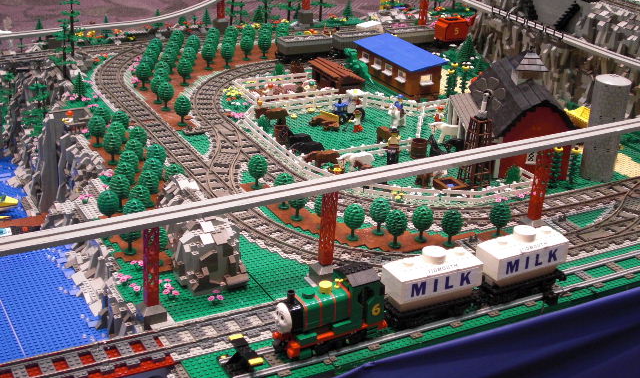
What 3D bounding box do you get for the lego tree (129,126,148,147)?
[{"bbox_3d":[-0.330,-0.083,1.748,0.034,0.059,0.034,-2,25,-11],"label":"lego tree"}]

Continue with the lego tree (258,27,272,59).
[{"bbox_3d":[-0.134,-0.349,2.353,0.033,0.060,0.033,2,24,-1],"label":"lego tree"}]

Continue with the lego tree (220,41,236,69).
[{"bbox_3d":[-0.219,-0.317,2.279,0.033,0.064,0.033,1,25,-6],"label":"lego tree"}]

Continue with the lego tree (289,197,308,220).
[{"bbox_3d":[-0.036,0.021,1.557,0.033,0.062,0.033,3,24,-1],"label":"lego tree"}]

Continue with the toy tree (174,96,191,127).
[{"bbox_3d":[-0.276,-0.158,1.924,0.033,0.064,0.033,0,25,-8],"label":"toy tree"}]

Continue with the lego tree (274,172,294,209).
[{"bbox_3d":[-0.059,0.002,1.595,0.033,0.062,0.033,3,24,-1],"label":"lego tree"}]

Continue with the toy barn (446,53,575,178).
[{"bbox_3d":[0.374,-0.170,1.862,0.200,0.205,0.287,2,25,-2],"label":"toy barn"}]

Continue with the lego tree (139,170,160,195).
[{"bbox_3d":[-0.279,-0.003,1.586,0.033,0.064,0.033,-1,25,-10],"label":"lego tree"}]

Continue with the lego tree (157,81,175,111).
[{"bbox_3d":[-0.317,-0.193,1.989,0.033,0.062,0.033,-9,27,-27],"label":"lego tree"}]

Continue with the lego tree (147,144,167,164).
[{"bbox_3d":[-0.283,-0.050,1.673,0.033,0.060,0.033,-10,27,-27],"label":"lego tree"}]

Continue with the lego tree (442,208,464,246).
[{"bbox_3d":[0.203,0.059,1.486,0.033,0.060,0.033,2,24,-1],"label":"lego tree"}]

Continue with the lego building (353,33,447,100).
[{"bbox_3d":[0.181,-0.286,2.244,0.097,0.091,0.256,-9,27,-27],"label":"lego building"}]

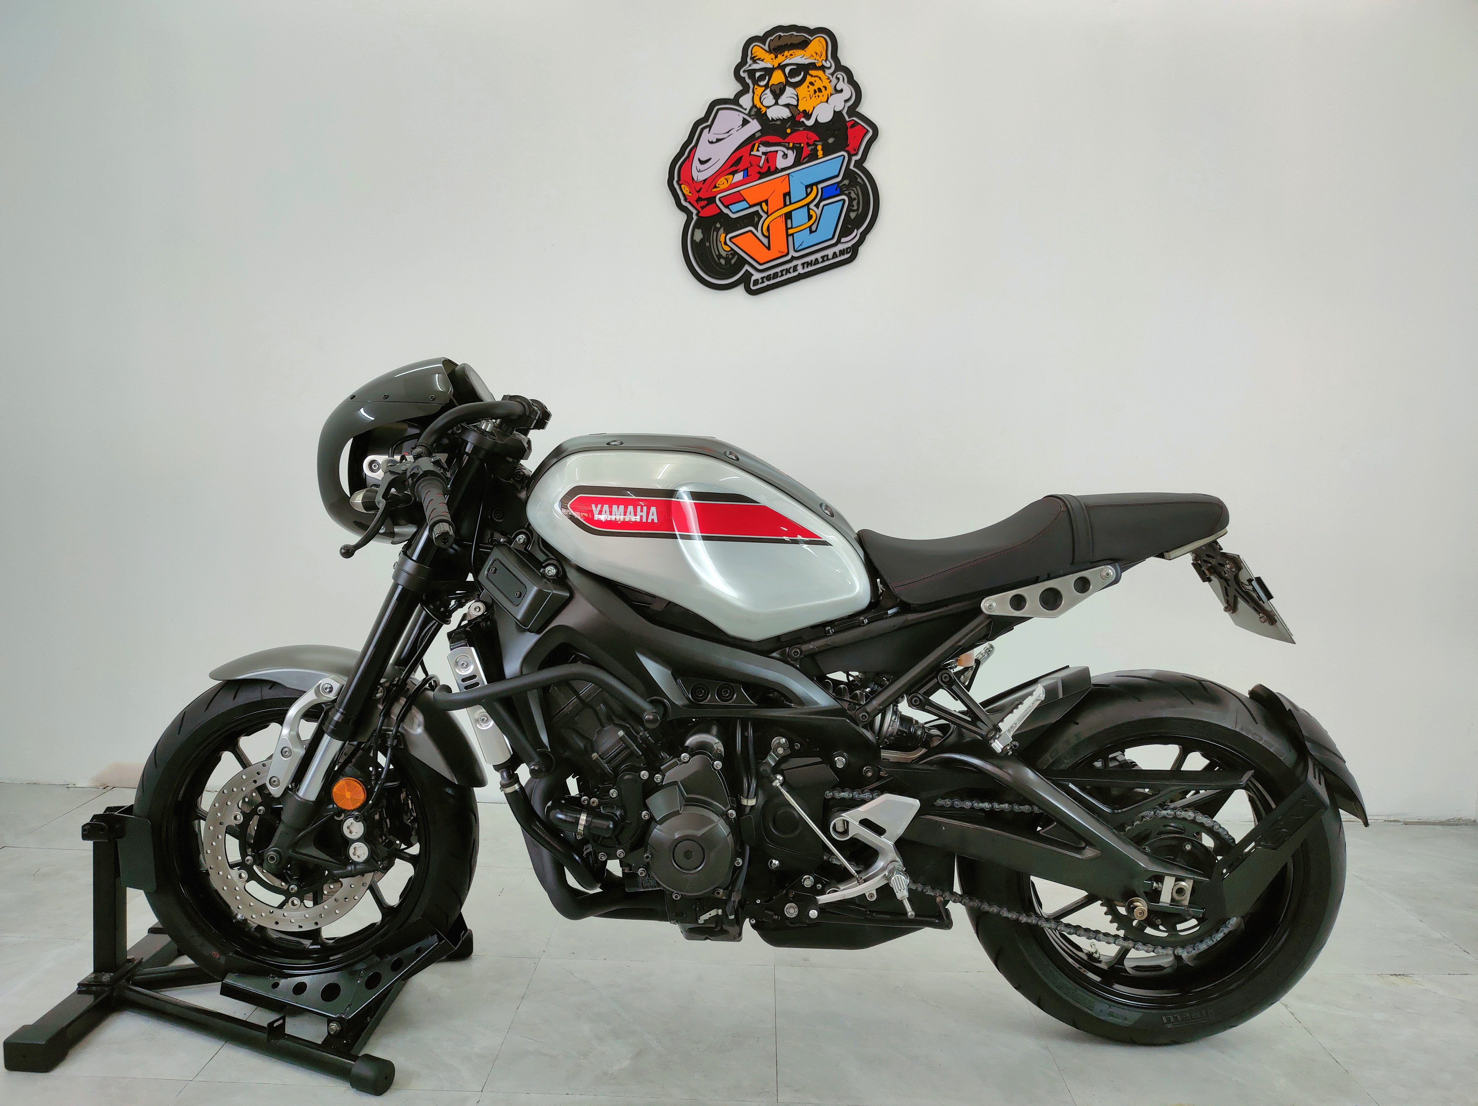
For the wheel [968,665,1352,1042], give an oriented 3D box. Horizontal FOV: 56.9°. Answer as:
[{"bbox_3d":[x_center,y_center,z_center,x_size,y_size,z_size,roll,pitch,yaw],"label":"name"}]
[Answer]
[{"bbox_3d":[0.697,0.522,2.315,0.635,0.630,0.185,1,5,0],"label":"wheel"}]

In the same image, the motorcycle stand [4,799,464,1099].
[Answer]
[{"bbox_3d":[-0.835,0.617,2.365,0.635,0.375,0.600,1,5,0],"label":"motorcycle stand"}]

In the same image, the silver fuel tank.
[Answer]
[{"bbox_3d":[-0.071,-0.035,2.320,0.565,0.330,0.340,1,5,0],"label":"silver fuel tank"}]

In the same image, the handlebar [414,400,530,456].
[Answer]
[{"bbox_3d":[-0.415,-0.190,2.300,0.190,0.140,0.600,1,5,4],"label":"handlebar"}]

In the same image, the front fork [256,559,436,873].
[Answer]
[{"bbox_3d":[-0.632,0.247,2.315,0.150,0.570,0.270,21,6,3],"label":"front fork"}]

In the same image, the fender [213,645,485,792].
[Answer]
[{"bbox_3d":[-0.664,0.268,2.315,0.490,0.230,0.160,1,5,4],"label":"fender"}]

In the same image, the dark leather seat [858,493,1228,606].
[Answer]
[{"bbox_3d":[0.507,-0.011,2.315,0.620,0.190,0.270,1,5,0],"label":"dark leather seat"}]

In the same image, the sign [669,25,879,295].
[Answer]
[{"bbox_3d":[0.095,-1.057,3.670,0.565,0.715,0.020,1,5,2],"label":"sign"}]

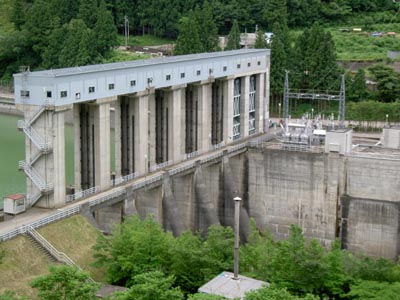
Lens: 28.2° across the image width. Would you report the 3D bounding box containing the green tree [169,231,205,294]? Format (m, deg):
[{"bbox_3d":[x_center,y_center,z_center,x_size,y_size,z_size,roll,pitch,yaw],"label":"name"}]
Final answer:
[{"bbox_3d":[-1.643,13.841,97.006,4.380,8.390,4.380,0,11,0],"label":"green tree"}]

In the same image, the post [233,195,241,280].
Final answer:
[{"bbox_3d":[3.964,9.590,86.008,0.750,9.190,0.750,0,11,0],"label":"post"}]

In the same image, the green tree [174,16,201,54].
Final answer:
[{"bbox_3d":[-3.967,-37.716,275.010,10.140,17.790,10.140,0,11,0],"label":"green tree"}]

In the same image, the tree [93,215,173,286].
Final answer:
[{"bbox_3d":[-8.805,13.283,104.008,10.440,10.060,9.390,0,11,0],"label":"tree"}]

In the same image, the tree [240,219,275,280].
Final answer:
[{"bbox_3d":[7.068,12.509,98.006,4.180,8.450,4.180,0,11,0],"label":"tree"}]

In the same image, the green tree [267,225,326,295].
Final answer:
[{"bbox_3d":[11.257,12.986,93.007,7.000,8.890,6.300,0,11,0],"label":"green tree"}]

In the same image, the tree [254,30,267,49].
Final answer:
[{"bbox_3d":[20.488,-35.712,270.003,4.060,9.410,4.060,0,11,0],"label":"tree"}]

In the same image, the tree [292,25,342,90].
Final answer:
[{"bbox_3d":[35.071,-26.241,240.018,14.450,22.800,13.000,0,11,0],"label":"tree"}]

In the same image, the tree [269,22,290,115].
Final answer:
[{"bbox_3d":[23.734,-23.882,238.028,6.570,28.020,6.570,0,11,0],"label":"tree"}]

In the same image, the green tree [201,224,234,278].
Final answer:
[{"bbox_3d":[2.297,13.003,99.005,3.970,7.770,3.970,0,11,0],"label":"green tree"}]

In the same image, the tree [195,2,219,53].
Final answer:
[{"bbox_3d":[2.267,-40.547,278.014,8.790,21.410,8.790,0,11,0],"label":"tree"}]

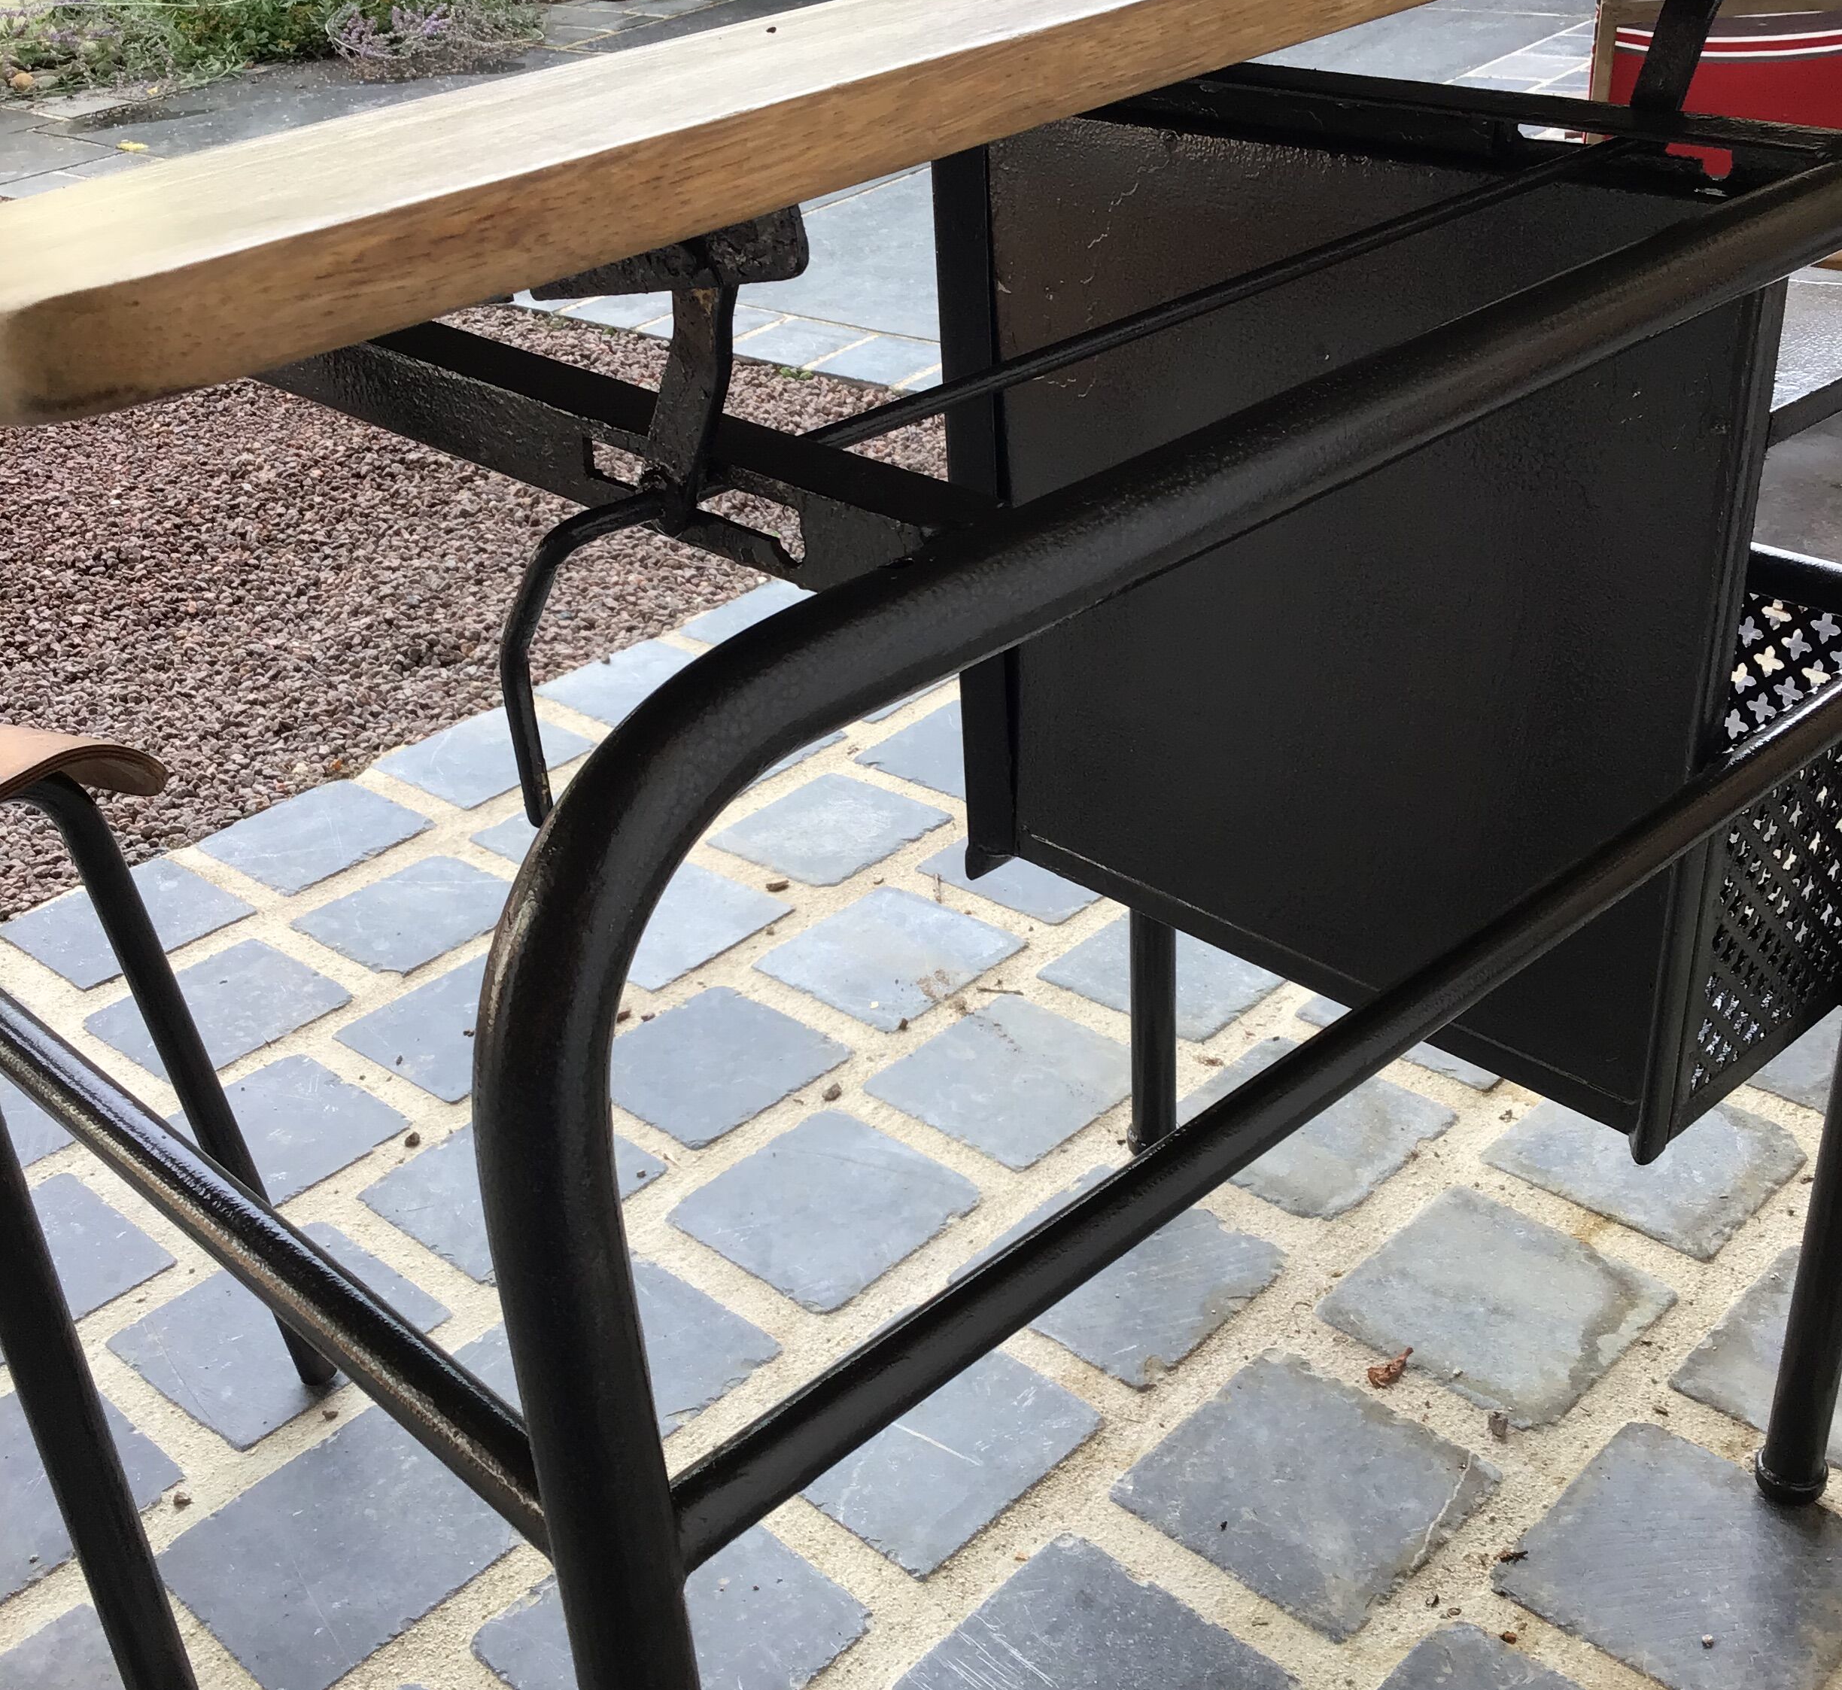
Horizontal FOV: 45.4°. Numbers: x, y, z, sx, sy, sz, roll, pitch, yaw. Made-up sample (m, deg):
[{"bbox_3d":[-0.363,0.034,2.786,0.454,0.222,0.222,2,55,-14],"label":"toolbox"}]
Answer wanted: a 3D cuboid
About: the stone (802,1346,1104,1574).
[{"bbox_3d":[-0.002,0.337,1.226,0.152,0.030,0.150,23,39,39],"label":"stone"}]

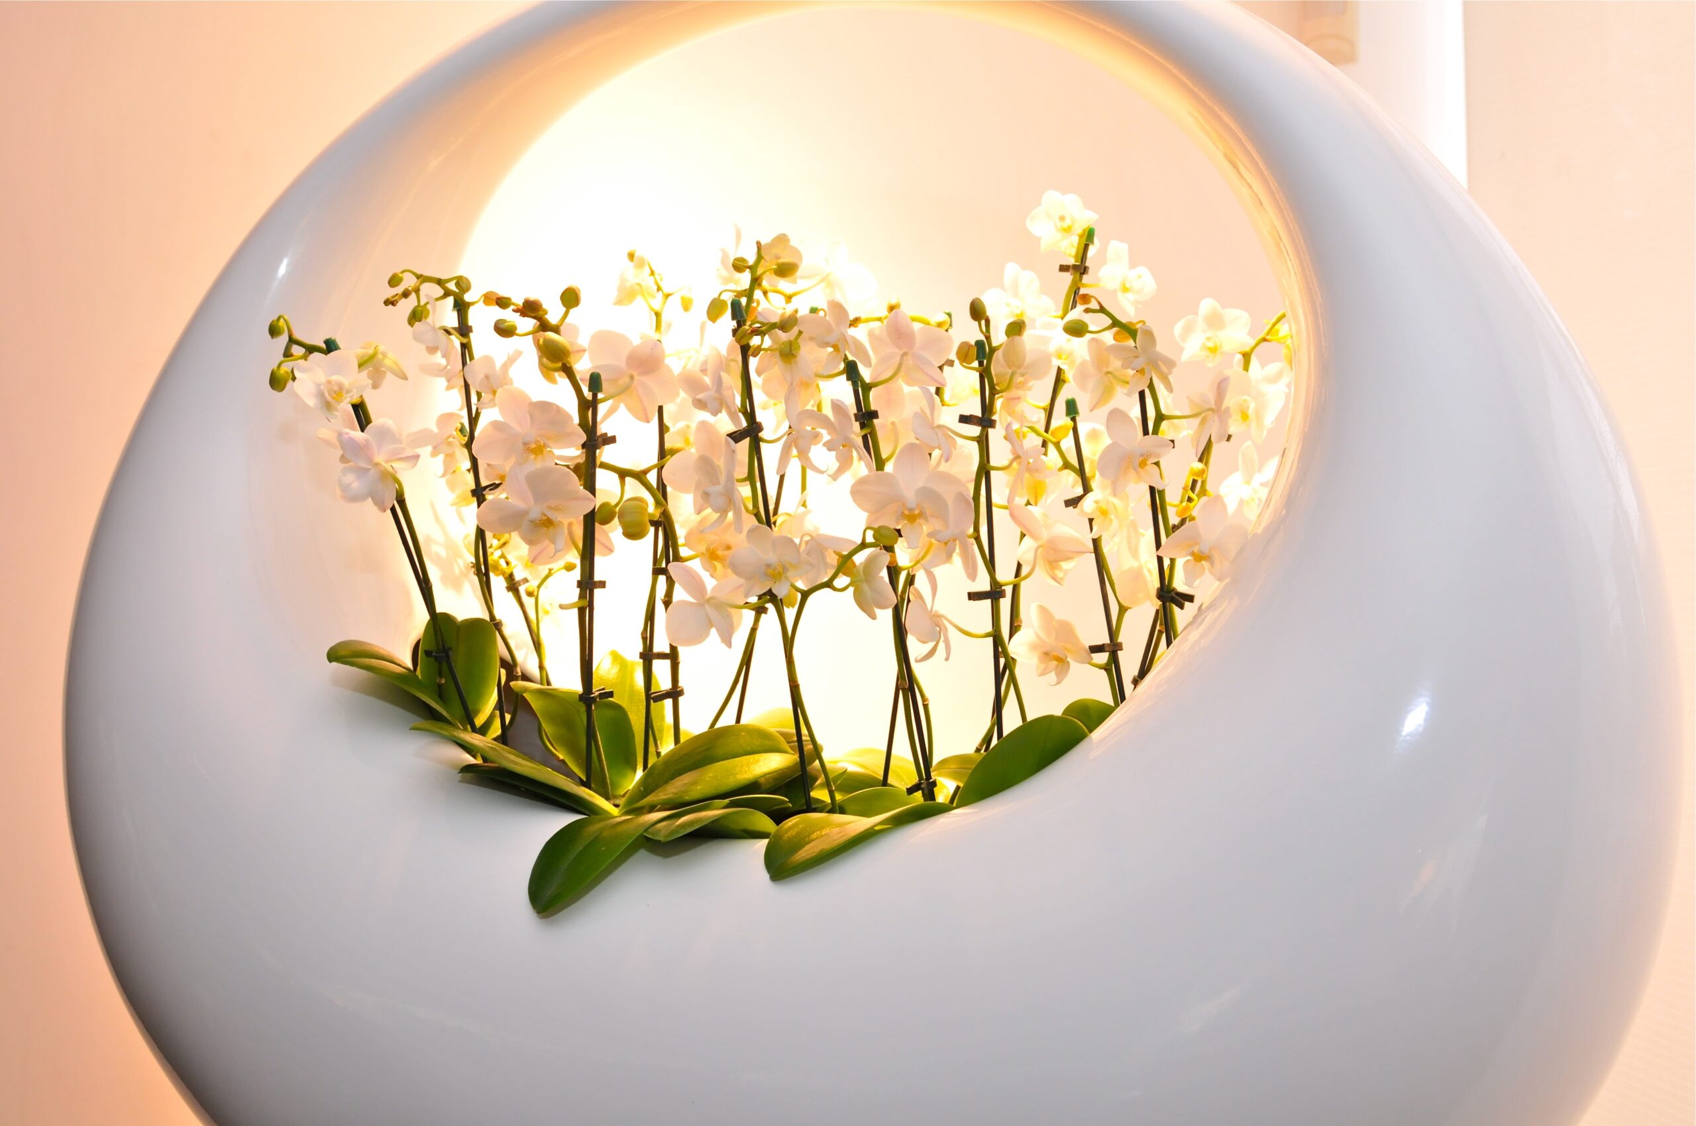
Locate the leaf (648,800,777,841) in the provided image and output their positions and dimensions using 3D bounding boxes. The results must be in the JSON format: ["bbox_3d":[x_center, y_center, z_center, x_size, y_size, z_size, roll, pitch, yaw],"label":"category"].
[{"bbox_3d":[-0.076,0.143,0.940,0.078,0.022,0.040,8,2,27],"label":"leaf"}]

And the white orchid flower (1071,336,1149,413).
[{"bbox_3d":[0.158,-0.114,1.030,0.045,0.045,0.023,-1,0,-18],"label":"white orchid flower"}]

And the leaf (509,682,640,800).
[{"bbox_3d":[-0.162,0.104,1.000,0.073,0.069,0.035,1,-9,-15],"label":"leaf"}]

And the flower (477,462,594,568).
[{"bbox_3d":[-0.173,-0.026,0.940,0.064,0.055,0.030,-1,7,-17],"label":"flower"}]

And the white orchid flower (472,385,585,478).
[{"bbox_3d":[-0.205,-0.084,1.090,0.073,0.062,0.030,-13,12,-16],"label":"white orchid flower"}]

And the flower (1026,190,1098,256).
[{"bbox_3d":[0.144,-0.229,1.140,0.048,0.045,0.025,1,6,-5],"label":"flower"}]

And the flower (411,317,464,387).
[{"bbox_3d":[-0.254,-0.130,1.050,0.028,0.044,0.045,-7,-5,30],"label":"flower"}]

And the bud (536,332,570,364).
[{"bbox_3d":[-0.184,-0.135,1.060,0.018,0.021,0.018,-36,12,-8],"label":"bud"}]

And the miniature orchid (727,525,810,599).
[{"bbox_3d":[-0.045,0.000,0.945,0.045,0.041,0.023,-1,7,-12],"label":"miniature orchid"}]

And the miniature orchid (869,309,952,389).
[{"bbox_3d":[0.037,-0.129,1.020,0.051,0.048,0.025,1,3,3],"label":"miniature orchid"}]

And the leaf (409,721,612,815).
[{"bbox_3d":[-0.205,0.126,1.040,0.137,0.022,0.042,22,31,13],"label":"leaf"}]

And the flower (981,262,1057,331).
[{"bbox_3d":[0.129,-0.200,1.280,0.057,0.053,0.026,-2,7,-9],"label":"flower"}]

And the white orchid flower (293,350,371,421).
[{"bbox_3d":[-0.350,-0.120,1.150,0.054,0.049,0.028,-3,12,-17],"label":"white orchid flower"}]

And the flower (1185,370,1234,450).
[{"bbox_3d":[0.252,-0.106,1.180,0.025,0.053,0.048,2,0,-41],"label":"flower"}]

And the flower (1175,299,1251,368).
[{"bbox_3d":[0.281,-0.177,1.300,0.060,0.053,0.026,-1,7,3],"label":"flower"}]

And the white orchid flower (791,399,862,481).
[{"bbox_3d":[-0.014,-0.083,1.130,0.058,0.055,0.033,-5,8,39],"label":"white orchid flower"}]

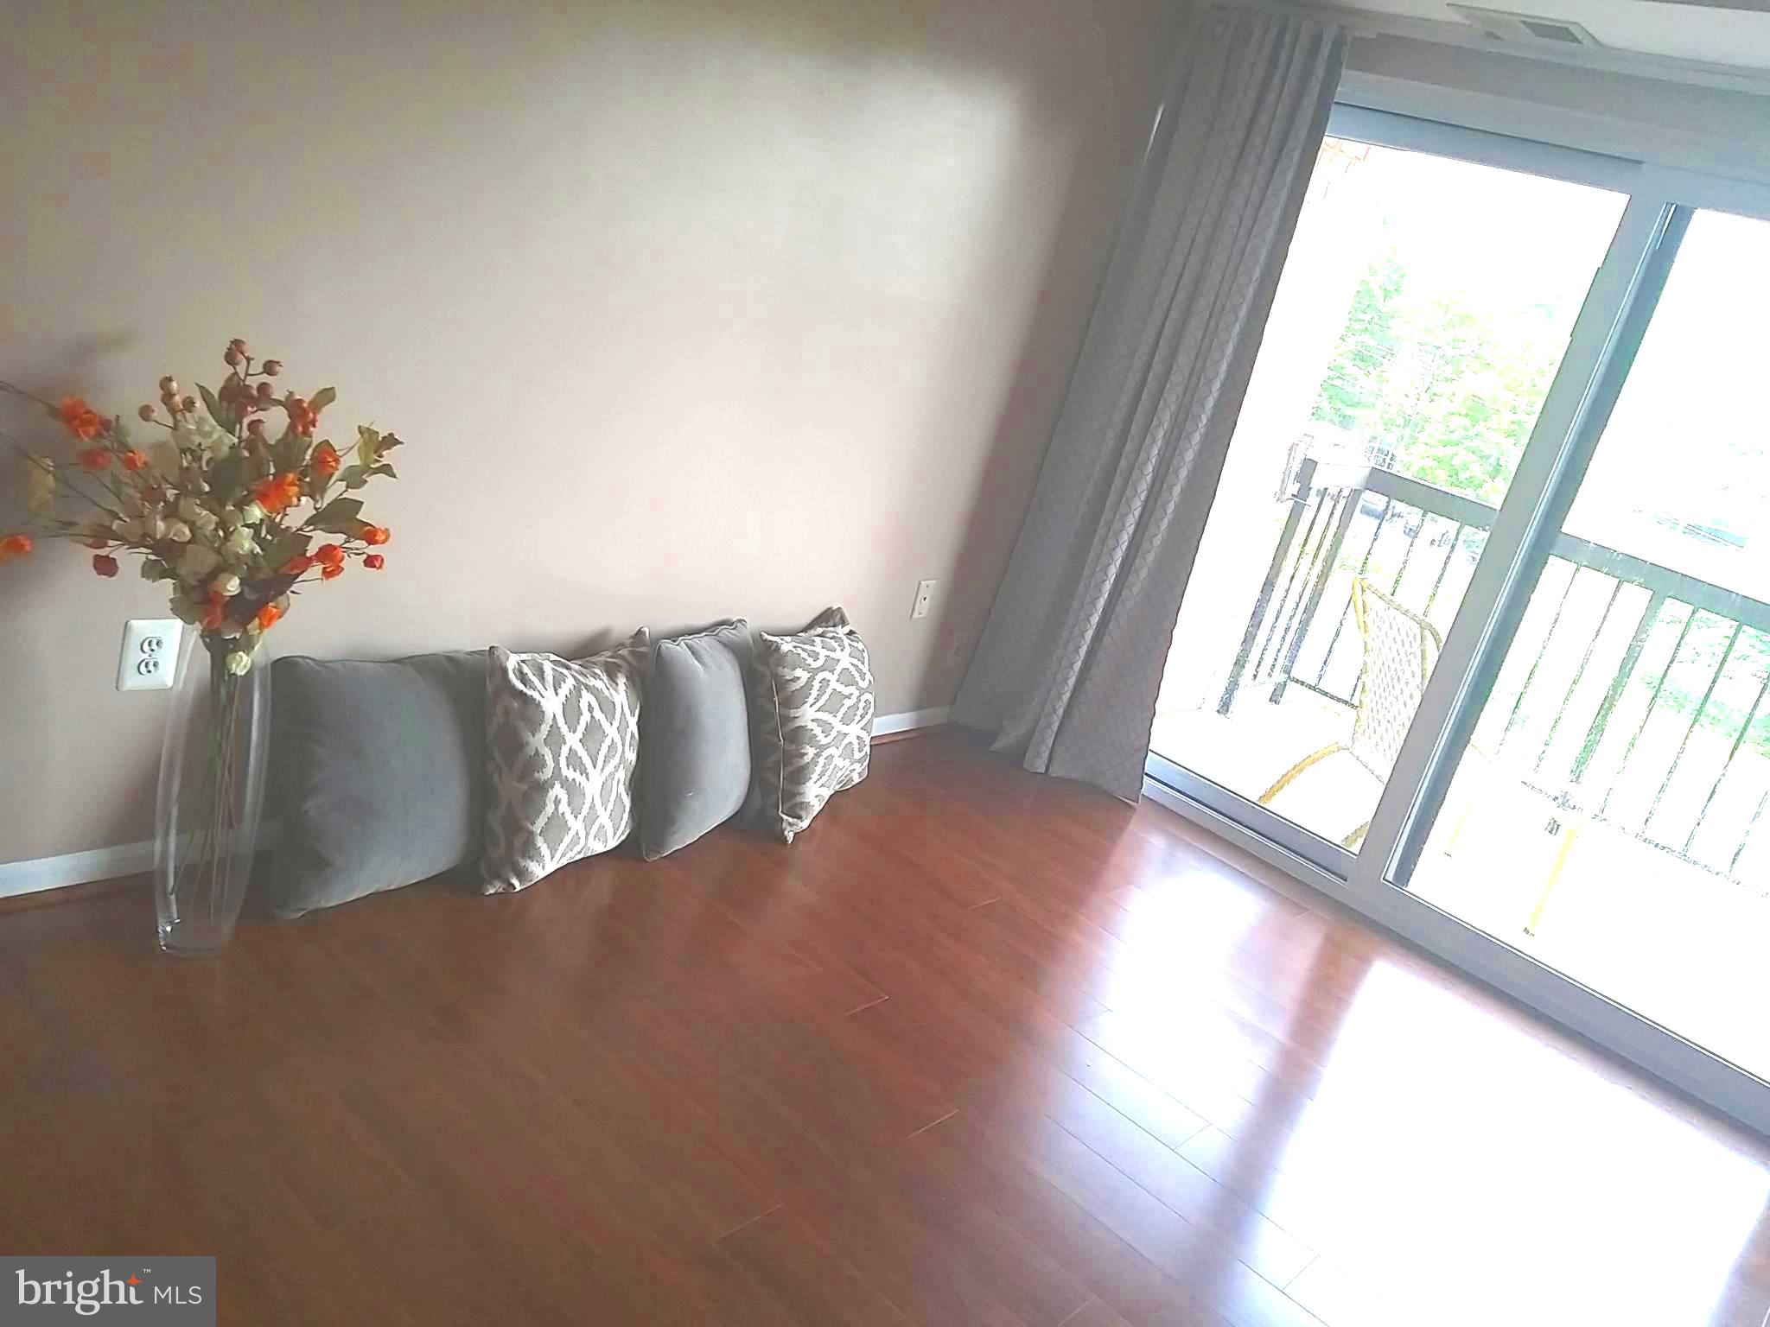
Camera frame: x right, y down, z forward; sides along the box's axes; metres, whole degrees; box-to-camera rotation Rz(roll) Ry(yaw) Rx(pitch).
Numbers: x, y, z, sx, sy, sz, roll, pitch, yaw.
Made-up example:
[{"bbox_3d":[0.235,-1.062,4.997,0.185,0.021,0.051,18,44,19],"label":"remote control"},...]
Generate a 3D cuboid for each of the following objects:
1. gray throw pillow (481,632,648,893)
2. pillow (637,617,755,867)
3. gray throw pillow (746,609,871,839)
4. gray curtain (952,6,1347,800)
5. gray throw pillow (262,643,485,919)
[{"bbox_3d":[-0.663,0.191,2.937,0.175,0.475,0.465,9,14,27],"label":"gray throw pillow"},{"bbox_3d":[-0.418,0.163,3.214,0.170,0.470,0.450,7,15,20],"label":"pillow"},{"bbox_3d":[-0.166,0.134,3.483,0.200,0.475,0.455,-3,11,23],"label":"gray throw pillow"},{"bbox_3d":[0.761,-0.689,3.929,0.630,2.160,0.200,29,23,35],"label":"gray curtain"},{"bbox_3d":[-0.949,0.212,2.678,0.165,0.460,0.455,5,10,35],"label":"gray throw pillow"}]

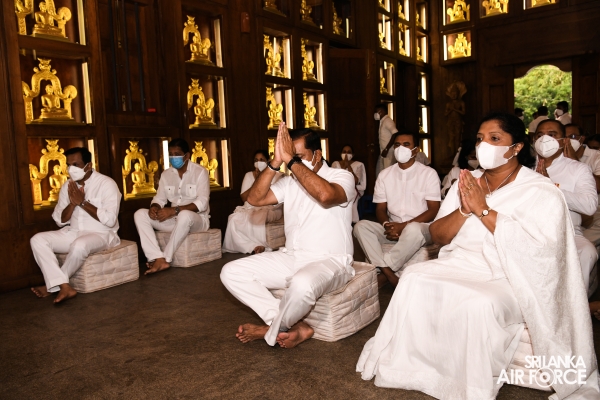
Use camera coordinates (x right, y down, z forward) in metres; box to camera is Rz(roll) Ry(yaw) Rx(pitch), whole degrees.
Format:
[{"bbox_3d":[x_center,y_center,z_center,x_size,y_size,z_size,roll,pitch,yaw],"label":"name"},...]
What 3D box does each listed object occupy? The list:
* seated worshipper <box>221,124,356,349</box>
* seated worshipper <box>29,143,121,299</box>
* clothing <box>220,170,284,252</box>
[{"bbox_3d":[-0.050,0.146,2.720,0.660,1.070,0.660,3,8,41],"label":"seated worshipper"},{"bbox_3d":[-1.679,0.146,3.756,0.552,1.075,0.636,0,6,29],"label":"seated worshipper"},{"bbox_3d":[-0.440,0.093,5.193,0.486,0.823,0.636,1,6,32],"label":"clothing"}]

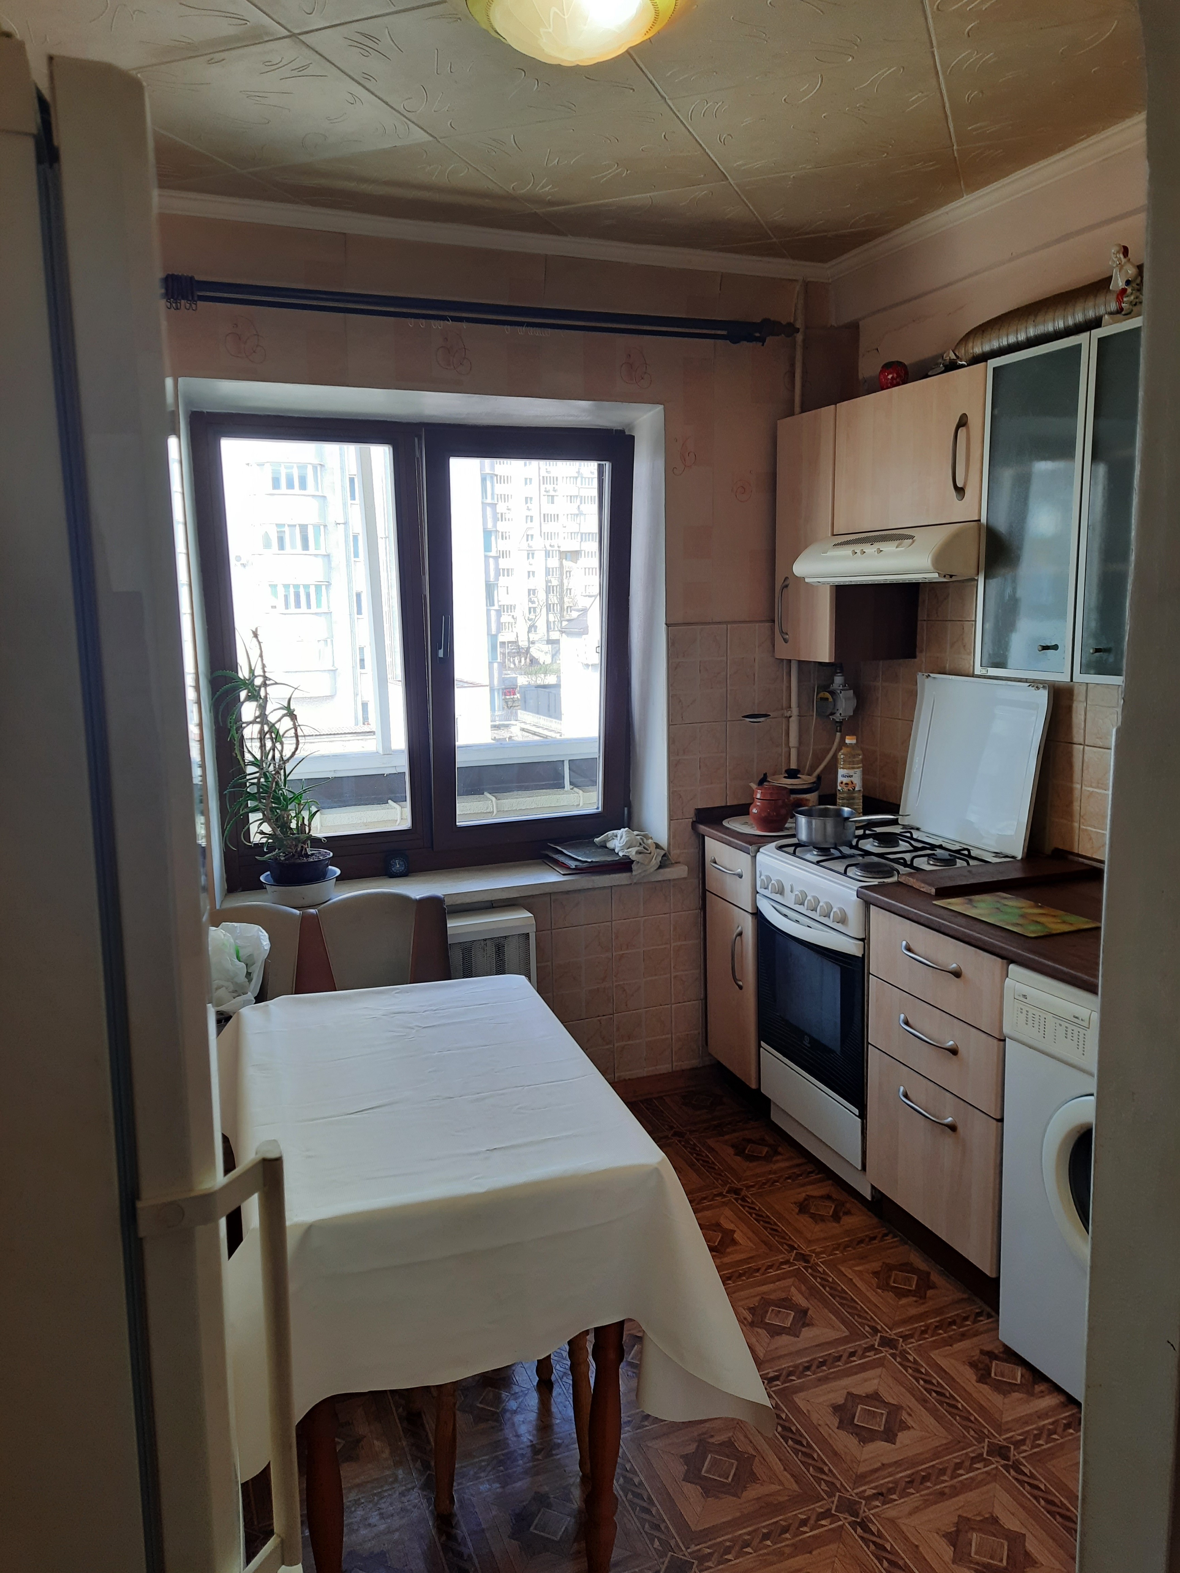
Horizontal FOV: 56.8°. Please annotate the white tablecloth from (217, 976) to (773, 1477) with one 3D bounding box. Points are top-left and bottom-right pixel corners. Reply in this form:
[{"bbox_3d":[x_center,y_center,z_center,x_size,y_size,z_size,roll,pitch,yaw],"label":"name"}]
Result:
[{"bbox_3d":[-0.263,0.724,2.050,0.727,0.399,1.141,-5,10,-16],"label":"white tablecloth"}]

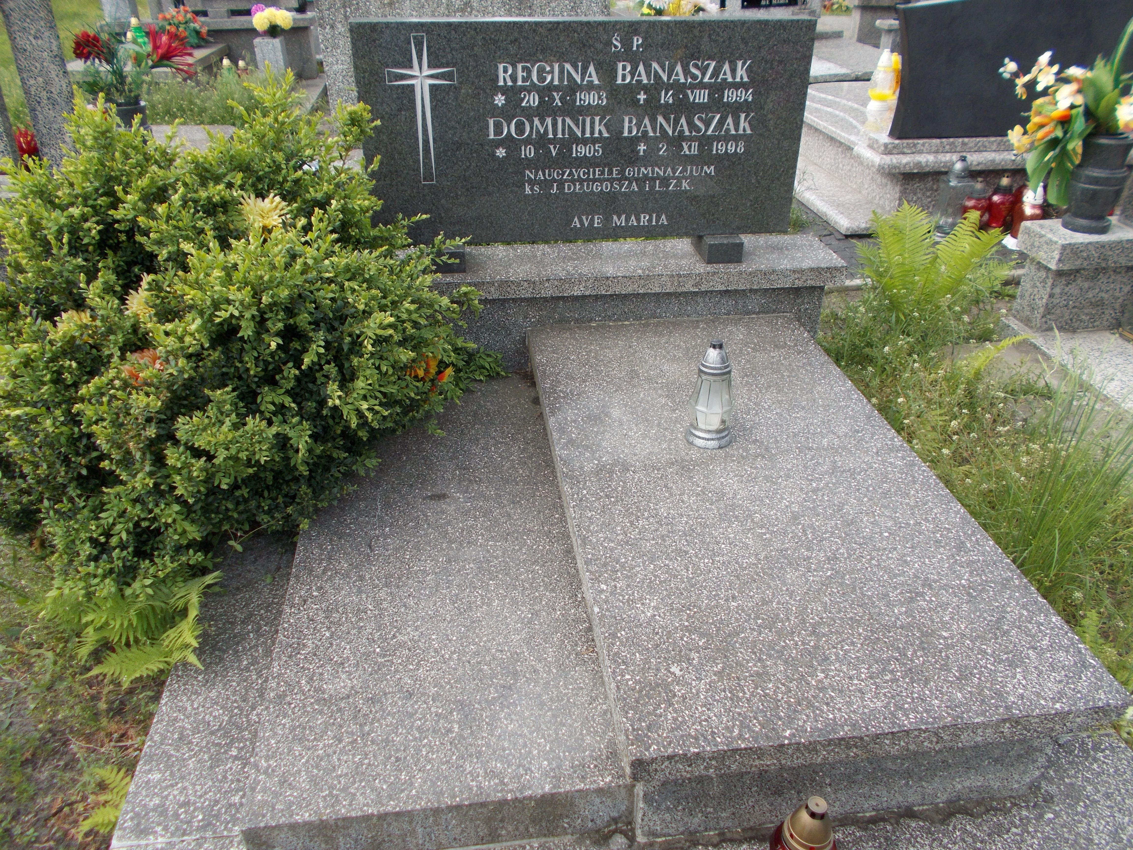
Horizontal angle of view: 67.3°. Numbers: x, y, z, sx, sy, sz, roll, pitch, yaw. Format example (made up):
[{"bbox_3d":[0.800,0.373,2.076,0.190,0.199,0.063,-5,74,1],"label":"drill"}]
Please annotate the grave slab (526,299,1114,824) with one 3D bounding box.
[{"bbox_3d":[0.414,0.182,2.087,0.853,0.228,1.554,-4,32,-7],"label":"grave slab"}]

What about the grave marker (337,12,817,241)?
[{"bbox_3d":[0.059,-0.845,2.477,1.270,0.604,0.085,-4,30,-7],"label":"grave marker"}]

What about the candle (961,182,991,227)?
[{"bbox_3d":[2.192,-1.176,4.491,0.130,0.250,0.130,-4,31,-7],"label":"candle"}]

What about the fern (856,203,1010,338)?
[{"bbox_3d":[1.468,-0.603,3.350,0.500,0.420,0.420,-4,31,-7],"label":"fern"}]

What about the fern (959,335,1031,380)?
[{"bbox_3d":[1.505,-0.235,2.987,0.200,0.130,0.150,-4,31,-7],"label":"fern"}]

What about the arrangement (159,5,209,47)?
[{"bbox_3d":[-3.111,-3.226,6.900,0.400,0.350,0.330,-4,31,-7],"label":"arrangement"}]

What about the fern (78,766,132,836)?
[{"bbox_3d":[-0.820,0.672,1.518,0.110,0.090,0.120,-4,31,-7],"label":"fern"}]

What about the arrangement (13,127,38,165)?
[{"bbox_3d":[-3.487,-1.782,5.500,0.220,0.260,0.220,-4,31,-7],"label":"arrangement"}]

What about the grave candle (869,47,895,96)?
[{"bbox_3d":[1.941,-2.122,5.163,0.140,0.260,0.140,-4,31,-7],"label":"grave candle"}]

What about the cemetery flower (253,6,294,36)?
[{"bbox_3d":[-2.379,-3.269,6.900,0.320,0.260,0.300,-4,31,-7],"label":"cemetery flower"}]

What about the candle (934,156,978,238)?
[{"bbox_3d":[1.961,-1.143,4.295,0.160,0.390,0.160,-4,31,-7],"label":"candle"}]

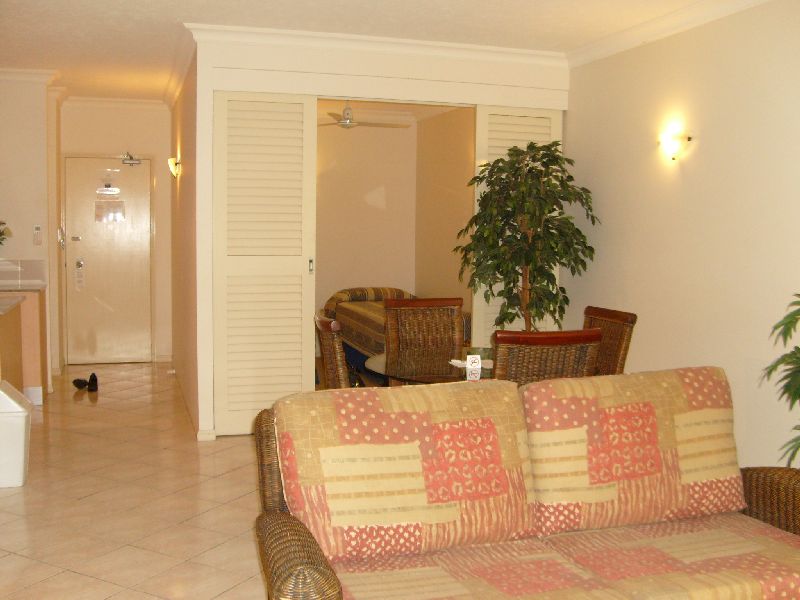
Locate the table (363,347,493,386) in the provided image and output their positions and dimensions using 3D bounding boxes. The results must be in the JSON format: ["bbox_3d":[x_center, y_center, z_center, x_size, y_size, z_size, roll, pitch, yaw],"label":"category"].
[{"bbox_3d":[0.366,0.681,4.294,1.150,0.730,1.150,-1,6,-19],"label":"table"}]

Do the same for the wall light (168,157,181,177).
[{"bbox_3d":[-1.938,-1.140,6.921,0.115,0.170,0.250,-1,6,-19],"label":"wall light"}]

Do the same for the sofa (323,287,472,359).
[{"bbox_3d":[-0.033,0.324,7.921,1.030,0.770,1.950,-1,6,-19],"label":"sofa"}]

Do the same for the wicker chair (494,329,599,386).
[{"bbox_3d":[0.556,0.602,3.821,0.500,0.980,0.580,-1,6,-19],"label":"wicker chair"}]

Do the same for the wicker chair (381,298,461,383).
[{"bbox_3d":[0.229,0.506,4.814,0.500,0.980,0.580,-1,6,-19],"label":"wicker chair"}]

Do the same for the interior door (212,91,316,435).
[{"bbox_3d":[-0.907,-0.222,5.482,0.690,2.280,0.040,-1,6,-19],"label":"interior door"}]

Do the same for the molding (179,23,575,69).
[{"bbox_3d":[-0.042,-1.708,5.543,2.790,0.100,0.090,-1,6,-19],"label":"molding"}]

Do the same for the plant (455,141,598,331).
[{"bbox_3d":[0.833,-0.029,5.371,0.900,1.960,0.900,-1,6,-19],"label":"plant"}]

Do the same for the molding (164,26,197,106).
[{"bbox_3d":[-1.825,-1.822,6.597,0.090,0.100,3.250,-1,6,-19],"label":"molding"}]

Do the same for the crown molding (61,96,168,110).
[{"bbox_3d":[-2.766,-1.935,7.921,1.040,0.100,0.090,-1,6,-19],"label":"crown molding"}]

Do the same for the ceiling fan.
[{"bbox_3d":[-0.473,-1.747,7.393,1.150,0.370,1.150,-1,6,-19],"label":"ceiling fan"}]

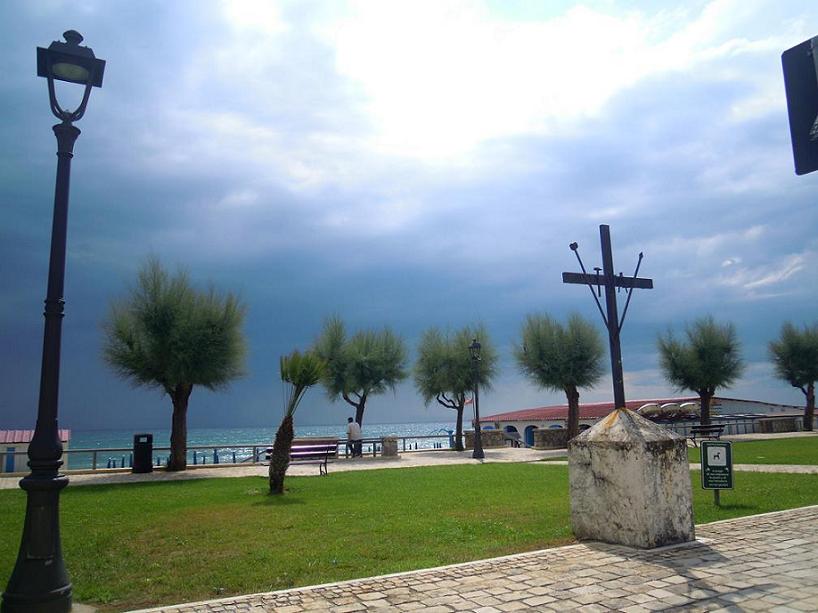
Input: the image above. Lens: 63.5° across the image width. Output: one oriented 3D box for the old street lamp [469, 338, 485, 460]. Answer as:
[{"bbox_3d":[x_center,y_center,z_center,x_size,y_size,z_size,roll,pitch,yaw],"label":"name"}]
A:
[{"bbox_3d":[2.667,3.629,26.290,0.480,4.708,0.480,-1,-10,0],"label":"old street lamp"}]

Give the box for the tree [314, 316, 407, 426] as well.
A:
[{"bbox_3d":[-2.235,3.605,30.213,4.300,6.336,4.100,-1,-10,0],"label":"tree"}]

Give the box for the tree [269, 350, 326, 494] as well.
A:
[{"bbox_3d":[-2.371,2.466,14.064,1.200,2.950,1.200,-1,-10,0],"label":"tree"}]

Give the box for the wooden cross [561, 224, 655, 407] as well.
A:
[{"bbox_3d":[2.427,0.110,8.077,1.400,2.300,0.190,3,-11,-22],"label":"wooden cross"}]

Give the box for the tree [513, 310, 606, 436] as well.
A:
[{"bbox_3d":[7.161,3.481,30.841,4.200,6.382,4.100,-1,-10,0],"label":"tree"}]

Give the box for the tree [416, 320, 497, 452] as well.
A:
[{"bbox_3d":[2.487,4.205,33.924,4.200,6.300,4.200,-1,-10,0],"label":"tree"}]

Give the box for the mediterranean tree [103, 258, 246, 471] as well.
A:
[{"bbox_3d":[-8.470,1.976,23.867,5.100,7.616,4.900,-1,-10,0],"label":"mediterranean tree"}]

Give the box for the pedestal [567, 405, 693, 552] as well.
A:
[{"bbox_3d":[2.666,2.014,8.042,0.890,1.550,1.040,6,-12,-34],"label":"pedestal"}]

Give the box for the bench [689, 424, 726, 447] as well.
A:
[{"bbox_3d":[11.175,4.892,24.890,1.850,0.830,0.650,5,-12,-31],"label":"bench"}]

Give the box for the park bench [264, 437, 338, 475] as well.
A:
[{"bbox_3d":[-3.028,4.317,18.545,2.000,0.840,0.650,6,-12,-33],"label":"park bench"}]

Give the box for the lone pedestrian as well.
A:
[{"bbox_3d":[-2.328,5.566,28.181,0.550,1.693,0.380,3,-11,-25],"label":"lone pedestrian"}]

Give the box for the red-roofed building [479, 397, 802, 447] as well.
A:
[{"bbox_3d":[17.015,9.540,52.948,16.000,3.850,19.000,4,-11,-28],"label":"red-roofed building"}]

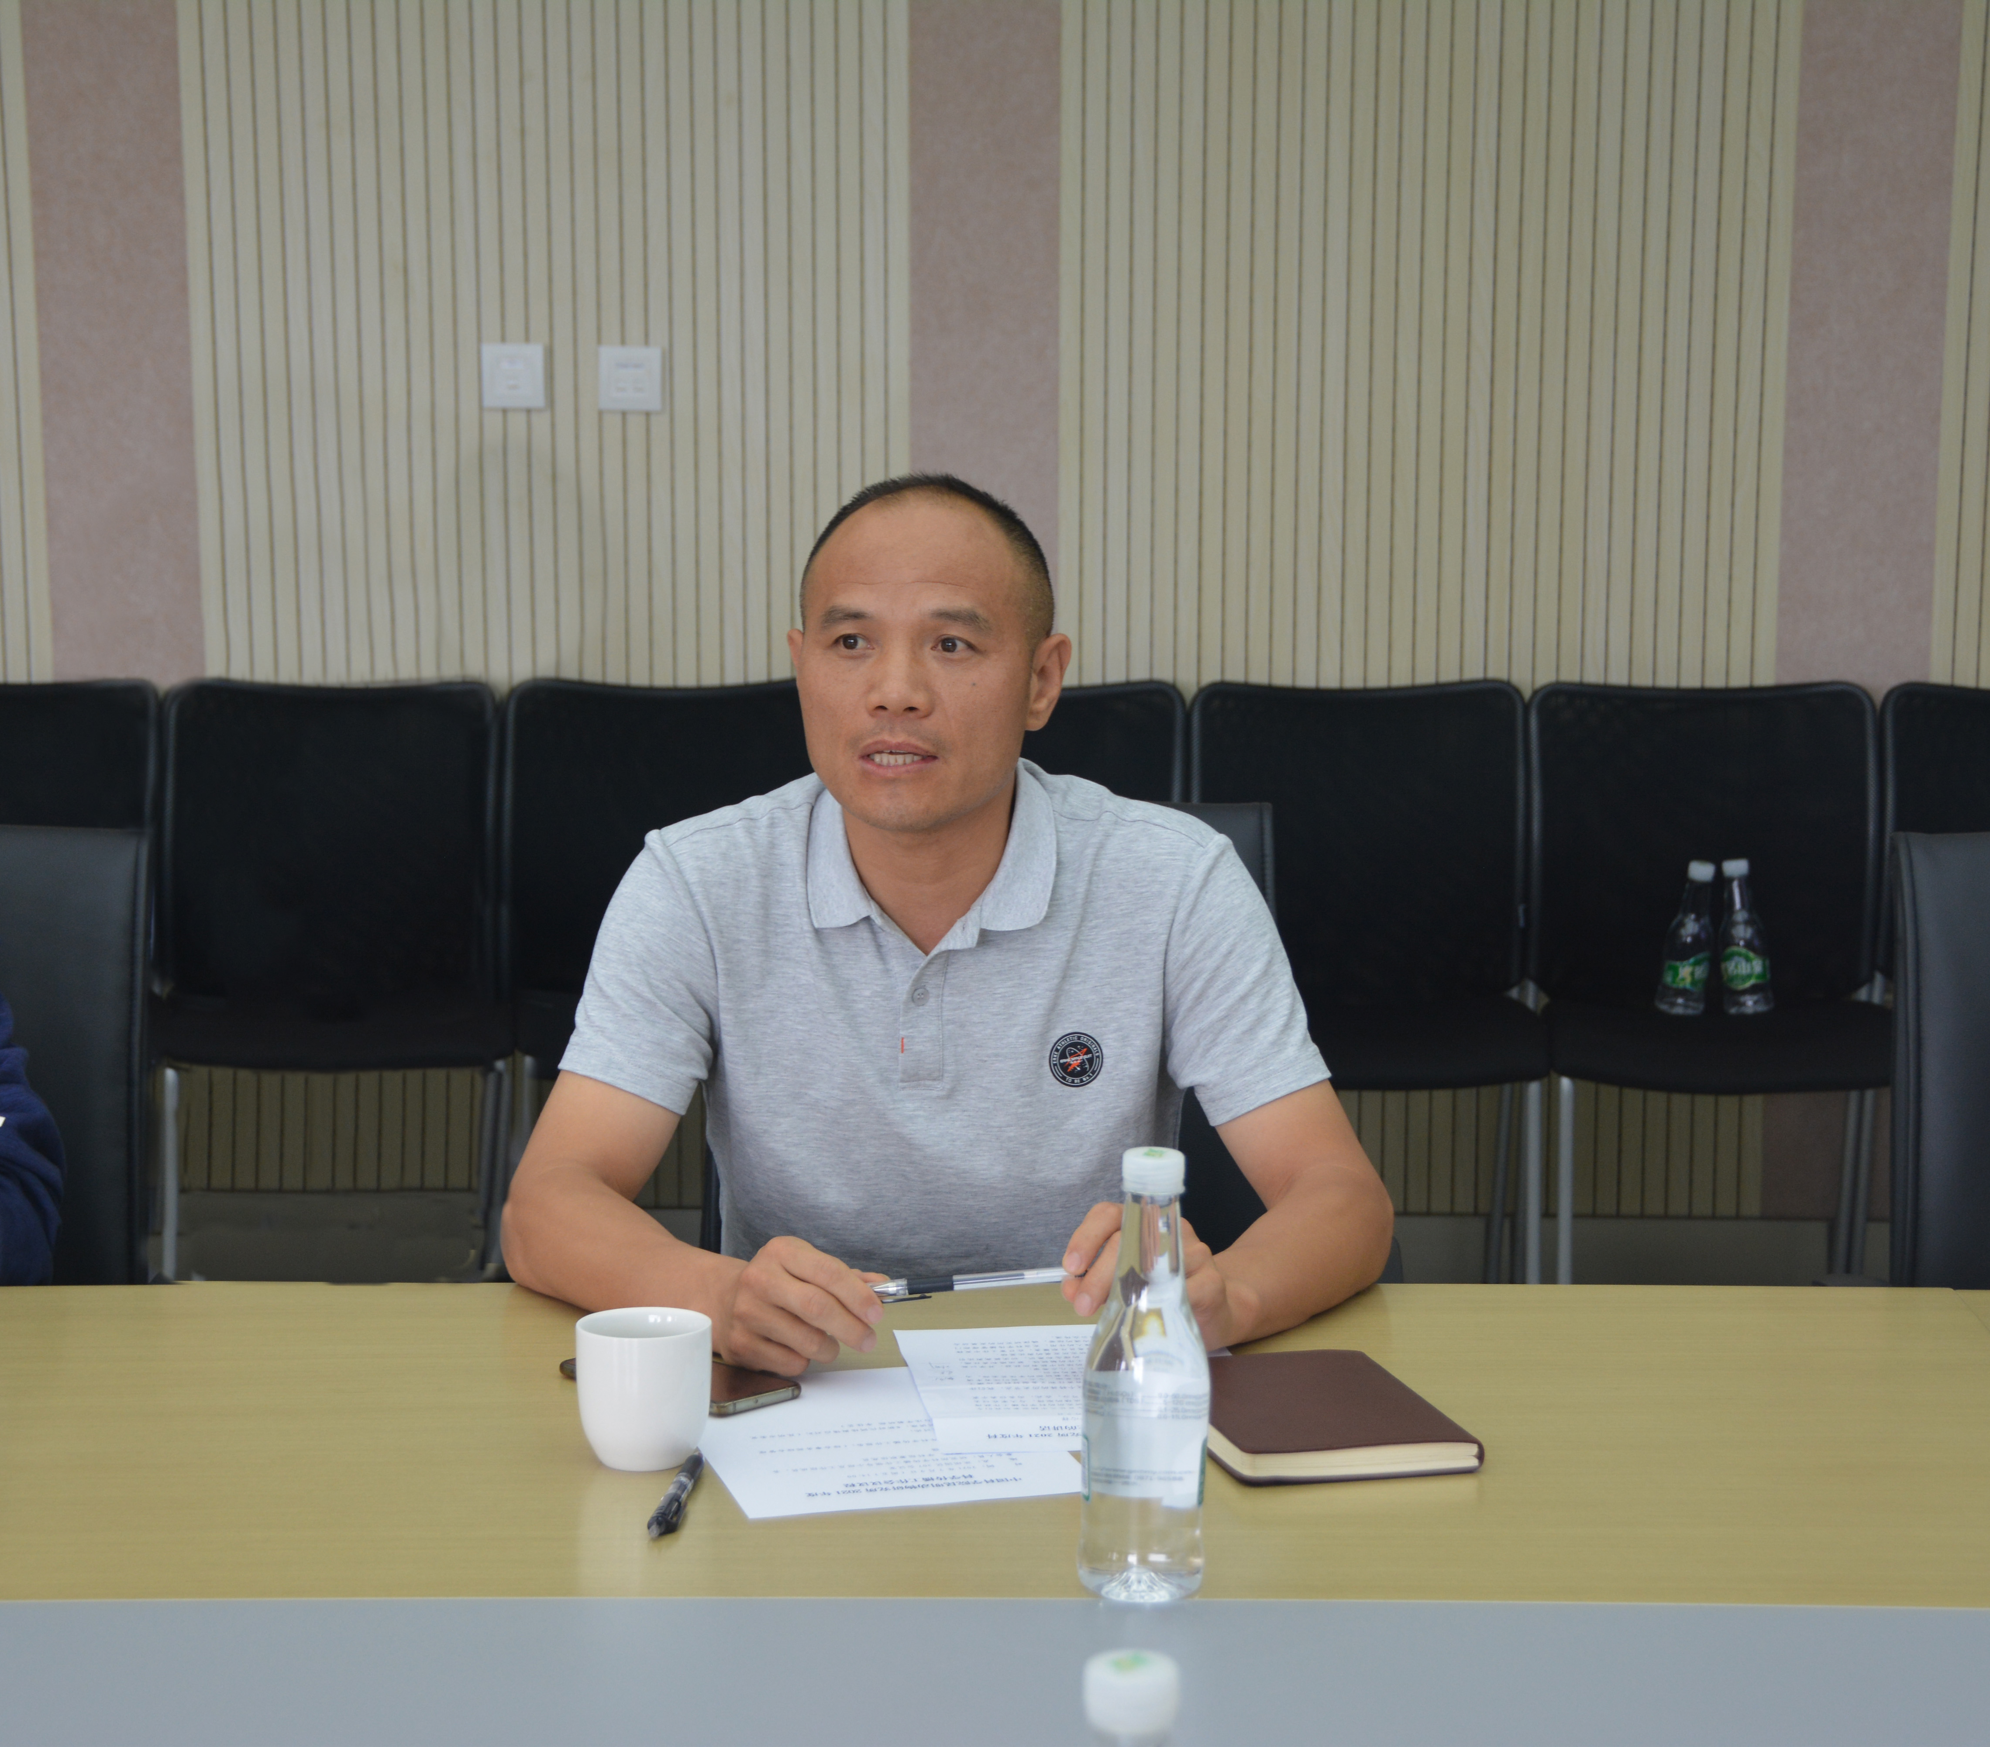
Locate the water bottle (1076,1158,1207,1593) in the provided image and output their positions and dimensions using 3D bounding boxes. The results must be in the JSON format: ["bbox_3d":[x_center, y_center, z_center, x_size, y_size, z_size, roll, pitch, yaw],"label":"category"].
[{"bbox_3d":[0.078,0.261,2.295,0.067,0.234,0.067,0,8,0],"label":"water bottle"}]

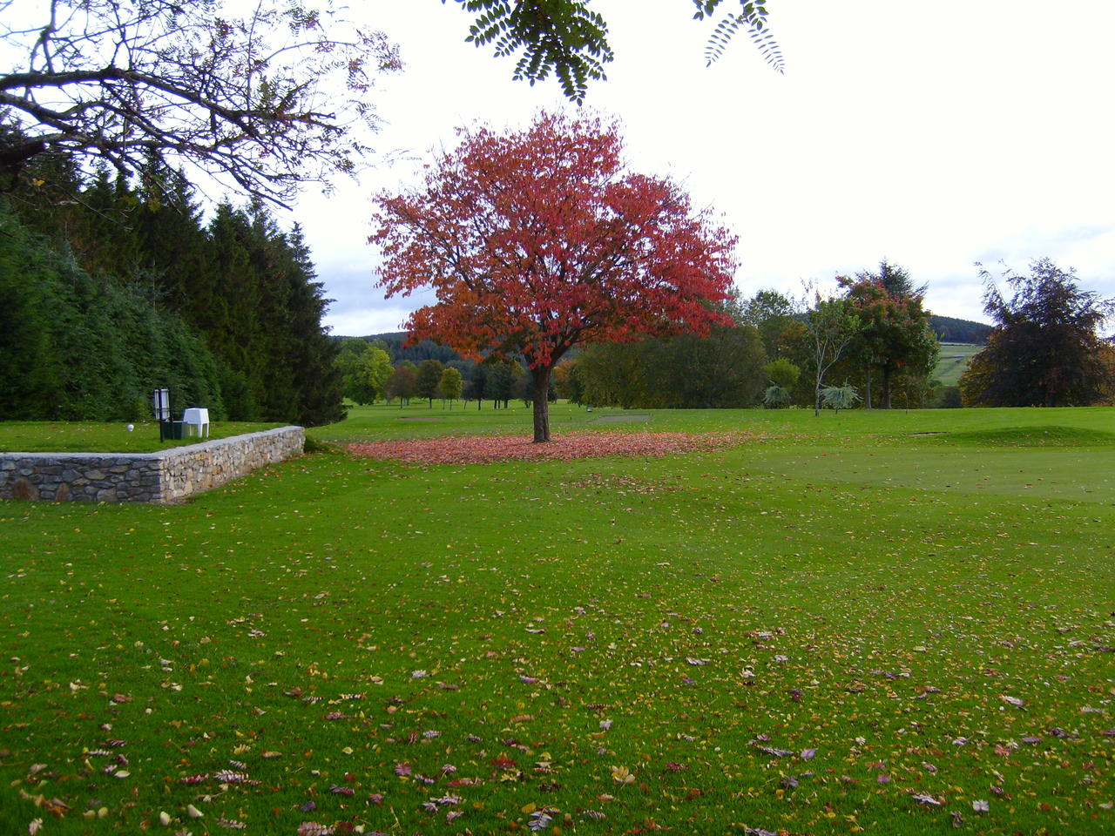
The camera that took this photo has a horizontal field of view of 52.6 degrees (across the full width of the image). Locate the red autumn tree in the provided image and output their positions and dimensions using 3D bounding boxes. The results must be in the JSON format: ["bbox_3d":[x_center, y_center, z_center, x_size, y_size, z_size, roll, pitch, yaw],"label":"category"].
[{"bbox_3d":[-0.096,-4.430,35.500,11.500,10.400,11.000,0,1,0],"label":"red autumn tree"}]

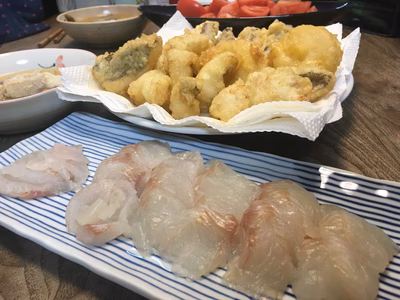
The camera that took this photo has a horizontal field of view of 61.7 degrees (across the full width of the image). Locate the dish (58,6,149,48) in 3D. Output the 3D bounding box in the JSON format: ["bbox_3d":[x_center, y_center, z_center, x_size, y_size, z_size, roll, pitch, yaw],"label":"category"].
[{"bbox_3d":[-0.149,-0.193,0.533,0.140,0.046,0.140,-3,34,0],"label":"dish"}]

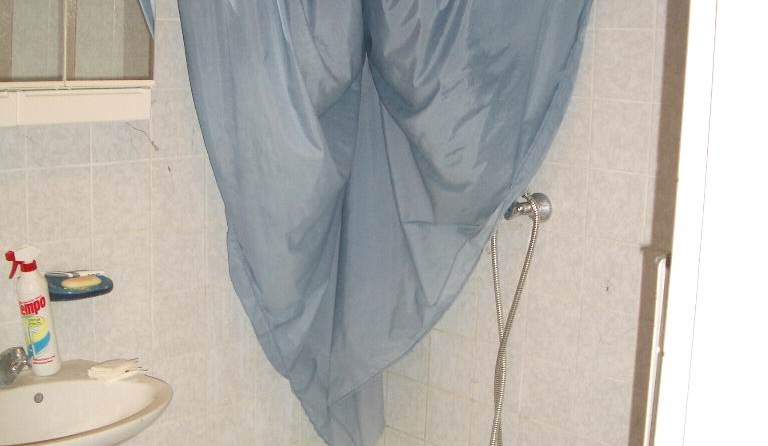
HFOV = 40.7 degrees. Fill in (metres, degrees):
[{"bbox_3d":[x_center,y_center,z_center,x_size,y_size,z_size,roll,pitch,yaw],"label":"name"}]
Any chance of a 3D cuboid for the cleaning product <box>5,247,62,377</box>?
[{"bbox_3d":[-0.727,0.179,2.132,0.090,0.272,0.065,-7,12,-9],"label":"cleaning product"}]

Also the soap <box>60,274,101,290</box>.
[{"bbox_3d":[-0.638,0.123,2.178,0.062,0.026,0.095,11,13,43],"label":"soap"}]

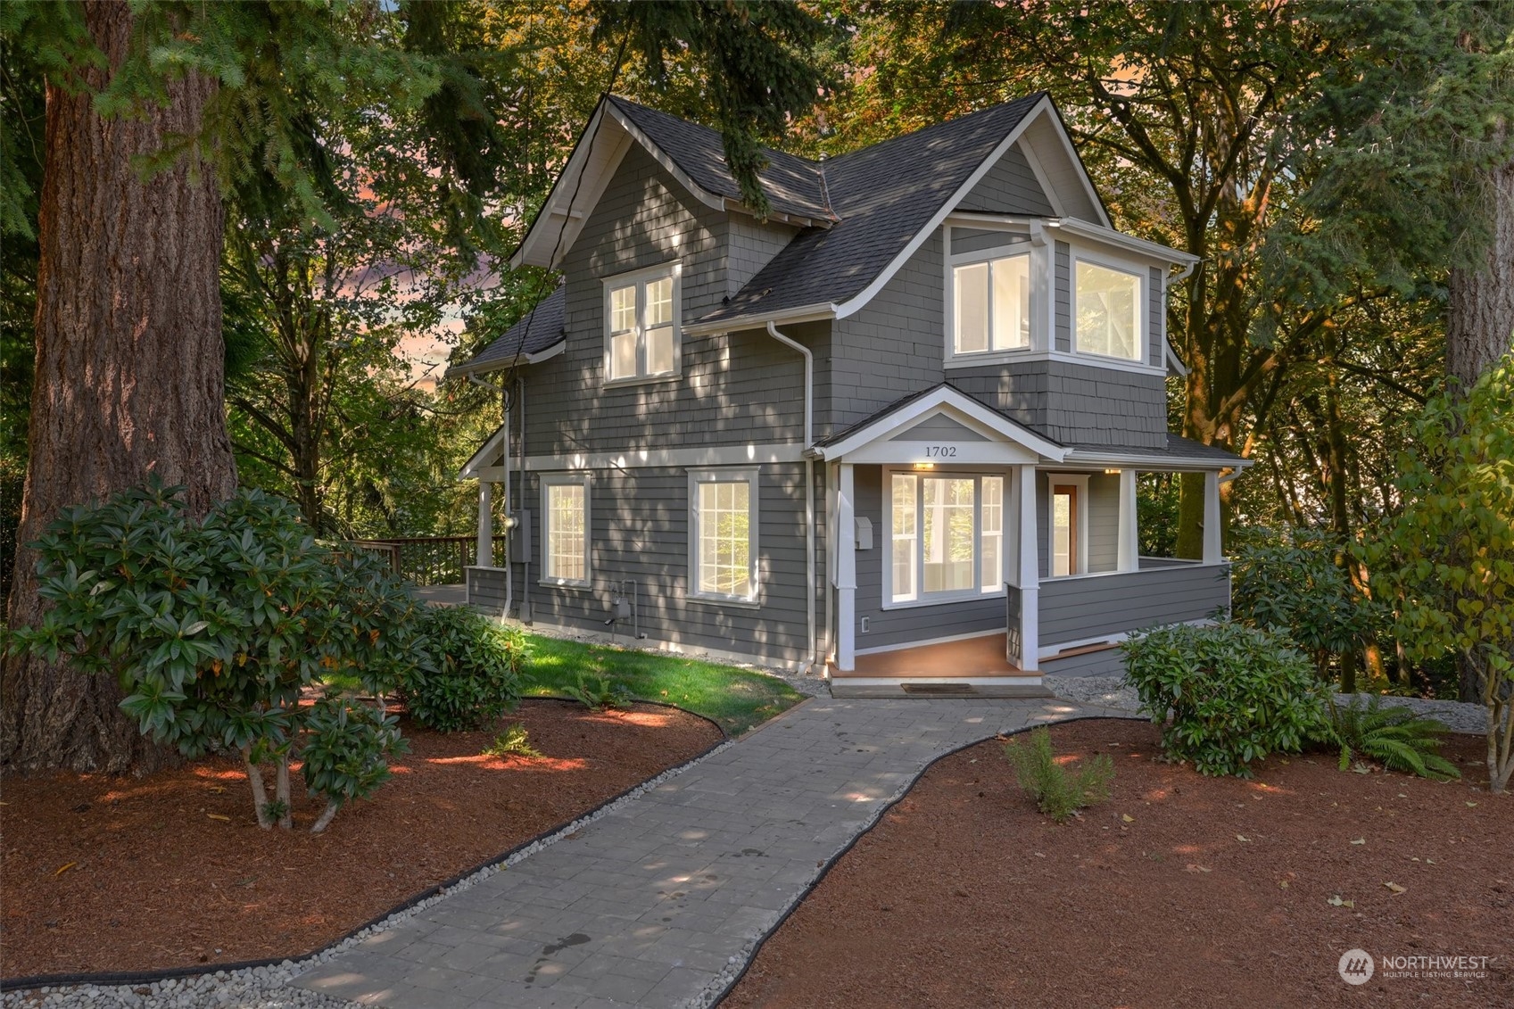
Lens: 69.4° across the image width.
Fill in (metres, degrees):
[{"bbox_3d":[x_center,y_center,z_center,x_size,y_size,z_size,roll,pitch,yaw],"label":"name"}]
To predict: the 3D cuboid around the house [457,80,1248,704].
[{"bbox_3d":[1.253,-1.911,17.623,8.700,7.700,11.200,-1,1,-43],"label":"house"}]

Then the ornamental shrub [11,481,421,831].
[{"bbox_3d":[-3.234,0.949,6.650,2.250,2.150,2.000,0,1,-26],"label":"ornamental shrub"}]

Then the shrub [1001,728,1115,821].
[{"bbox_3d":[1.945,1.692,7.050,0.680,0.620,0.580,0,1,16],"label":"shrub"}]

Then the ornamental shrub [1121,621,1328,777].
[{"bbox_3d":[3.649,1.444,8.550,1.500,1.100,1.400,0,1,23],"label":"ornamental shrub"}]

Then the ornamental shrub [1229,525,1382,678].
[{"bbox_3d":[6.167,1.074,12.300,1.650,1.750,1.500,0,1,27],"label":"ornamental shrub"}]

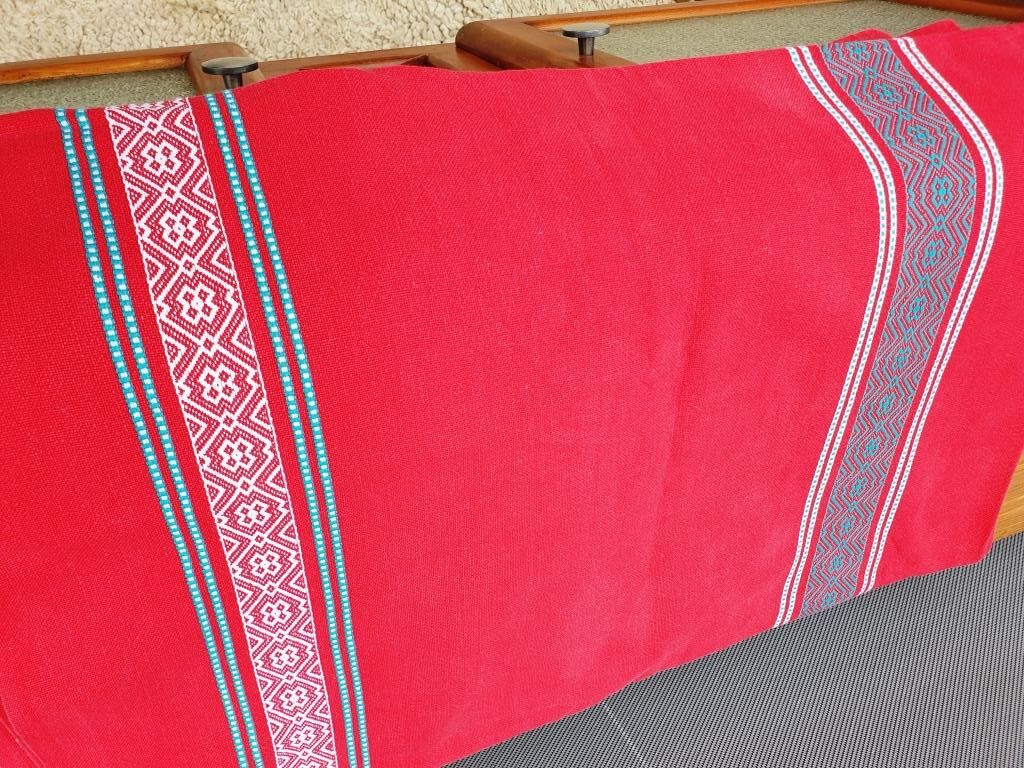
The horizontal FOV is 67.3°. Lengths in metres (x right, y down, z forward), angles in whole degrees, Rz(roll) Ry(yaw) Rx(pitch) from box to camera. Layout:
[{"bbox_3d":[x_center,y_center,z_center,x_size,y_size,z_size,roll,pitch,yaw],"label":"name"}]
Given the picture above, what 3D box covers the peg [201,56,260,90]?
[{"bbox_3d":[-0.170,-0.186,0.468,0.033,0.018,0.033,-2,35,0],"label":"peg"}]

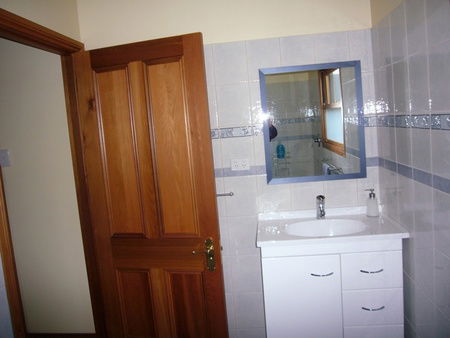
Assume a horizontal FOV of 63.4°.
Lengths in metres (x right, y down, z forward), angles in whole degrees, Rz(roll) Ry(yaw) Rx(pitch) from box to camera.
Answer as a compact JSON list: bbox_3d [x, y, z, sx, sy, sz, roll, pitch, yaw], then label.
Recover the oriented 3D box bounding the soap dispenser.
[{"bbox_3d":[0.842,0.187,2.087,0.078,0.158,0.070,-4,7,6],"label":"soap dispenser"}]

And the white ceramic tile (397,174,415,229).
[{"bbox_3d":[0.894,0.159,1.809,0.010,0.250,0.200,-5,7,6],"label":"white ceramic tile"}]

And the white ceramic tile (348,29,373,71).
[{"bbox_3d":[0.788,-0.678,2.084,0.129,0.242,0.010,-4,7,6],"label":"white ceramic tile"}]

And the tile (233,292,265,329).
[{"bbox_3d":[0.173,0.933,2.402,0.201,0.250,0.010,-5,7,6],"label":"tile"}]

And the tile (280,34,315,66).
[{"bbox_3d":[0.422,-0.650,2.106,0.200,0.245,0.010,-4,7,6],"label":"tile"}]

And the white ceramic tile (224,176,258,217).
[{"bbox_3d":[0.101,0.170,2.264,0.200,0.252,0.010,-4,7,6],"label":"white ceramic tile"}]

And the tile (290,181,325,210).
[{"bbox_3d":[0.499,0.147,2.224,0.200,0.237,0.010,-4,7,6],"label":"tile"}]

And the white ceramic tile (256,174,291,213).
[{"bbox_3d":[0.302,0.153,2.224,0.200,0.250,0.010,-4,7,6],"label":"white ceramic tile"}]

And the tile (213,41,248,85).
[{"bbox_3d":[0.031,-0.623,2.147,0.200,0.250,0.010,-4,7,6],"label":"tile"}]

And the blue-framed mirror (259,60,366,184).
[{"bbox_3d":[0.526,-0.266,2.157,0.585,0.689,0.025,-4,7,6],"label":"blue-framed mirror"}]

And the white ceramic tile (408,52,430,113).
[{"bbox_3d":[0.802,-0.353,1.500,0.010,0.250,0.200,-4,7,6],"label":"white ceramic tile"}]

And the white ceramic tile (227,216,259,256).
[{"bbox_3d":[0.124,0.419,2.296,0.200,0.252,0.010,-4,7,6],"label":"white ceramic tile"}]

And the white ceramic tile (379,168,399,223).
[{"bbox_3d":[0.905,0.126,2.043,0.010,0.252,0.285,-4,7,6],"label":"white ceramic tile"}]

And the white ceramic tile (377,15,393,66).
[{"bbox_3d":[0.834,-0.663,1.910,0.010,0.250,0.200,-5,7,6],"label":"white ceramic tile"}]

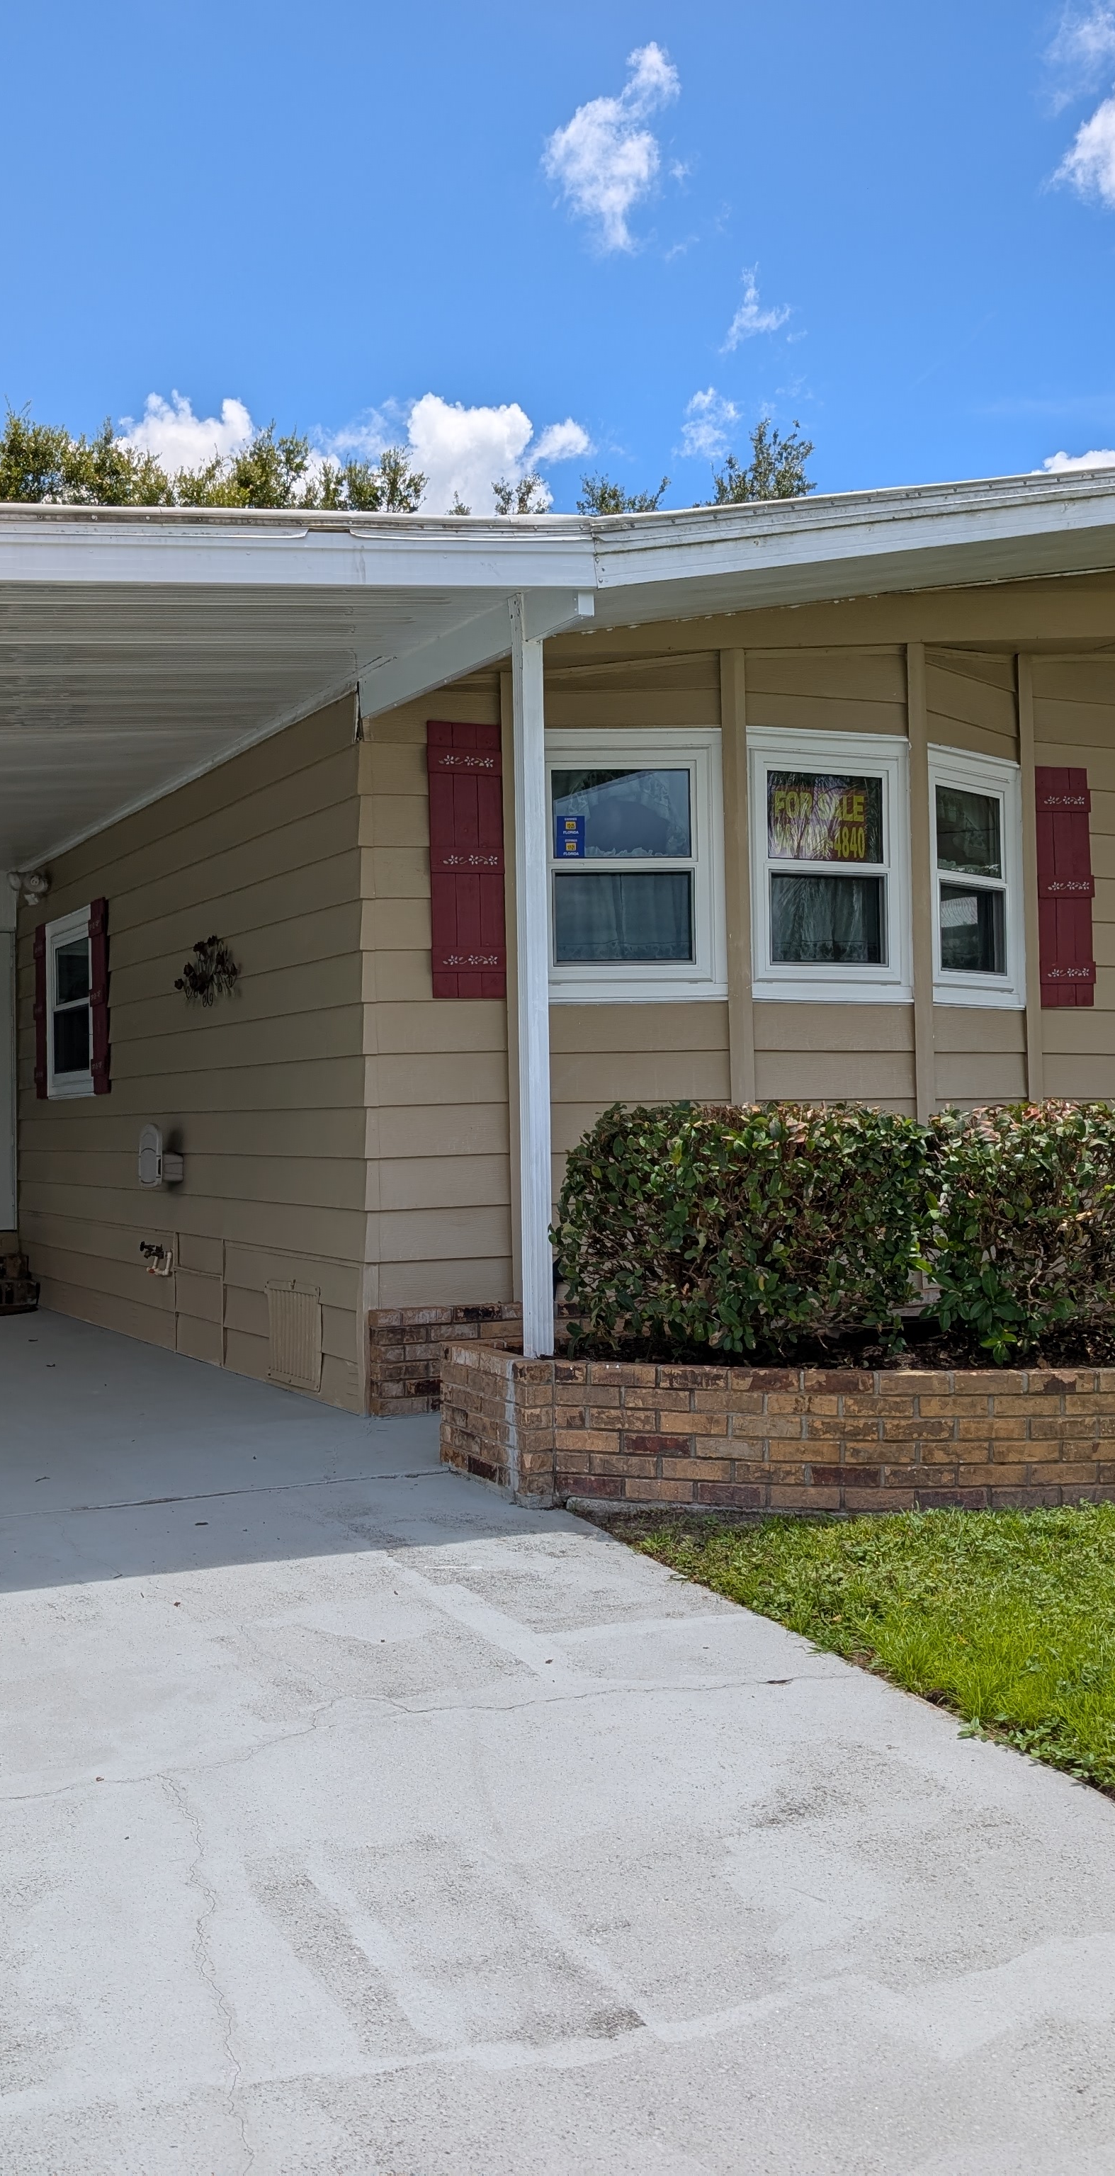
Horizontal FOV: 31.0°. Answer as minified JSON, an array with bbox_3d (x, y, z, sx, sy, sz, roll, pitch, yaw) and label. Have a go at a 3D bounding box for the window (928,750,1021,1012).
[{"bbox_3d":[1.872,-0.922,8.930,0.100,1.120,0.770,-2,-2,44],"label":"window"}]

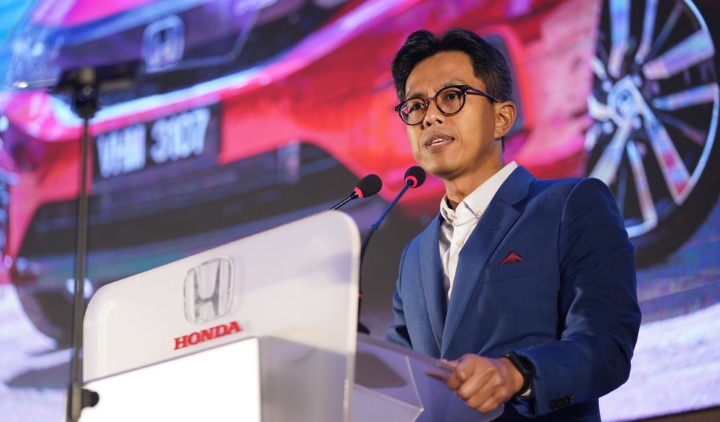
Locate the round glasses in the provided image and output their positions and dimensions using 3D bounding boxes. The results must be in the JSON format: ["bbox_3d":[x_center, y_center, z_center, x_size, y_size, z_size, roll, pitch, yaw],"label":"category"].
[{"bbox_3d":[0.149,-0.152,3.510,0.140,0.049,0.142,-15,-17,30],"label":"round glasses"}]

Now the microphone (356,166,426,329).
[{"bbox_3d":[0.031,0.050,3.200,0.068,0.277,0.205,-9,-18,31],"label":"microphone"}]

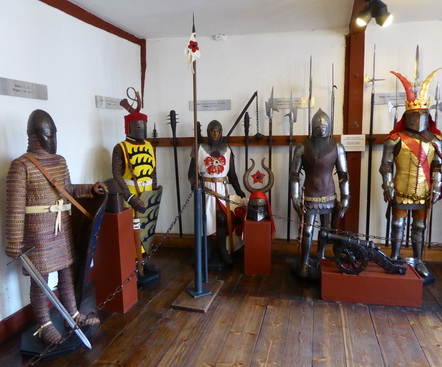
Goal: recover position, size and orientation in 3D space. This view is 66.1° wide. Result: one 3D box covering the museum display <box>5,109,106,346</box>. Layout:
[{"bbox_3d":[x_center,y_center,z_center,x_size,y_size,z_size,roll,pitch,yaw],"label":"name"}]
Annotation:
[{"bbox_3d":[-1.237,0.334,2.641,0.600,1.780,0.640,2,9,24],"label":"museum display"}]

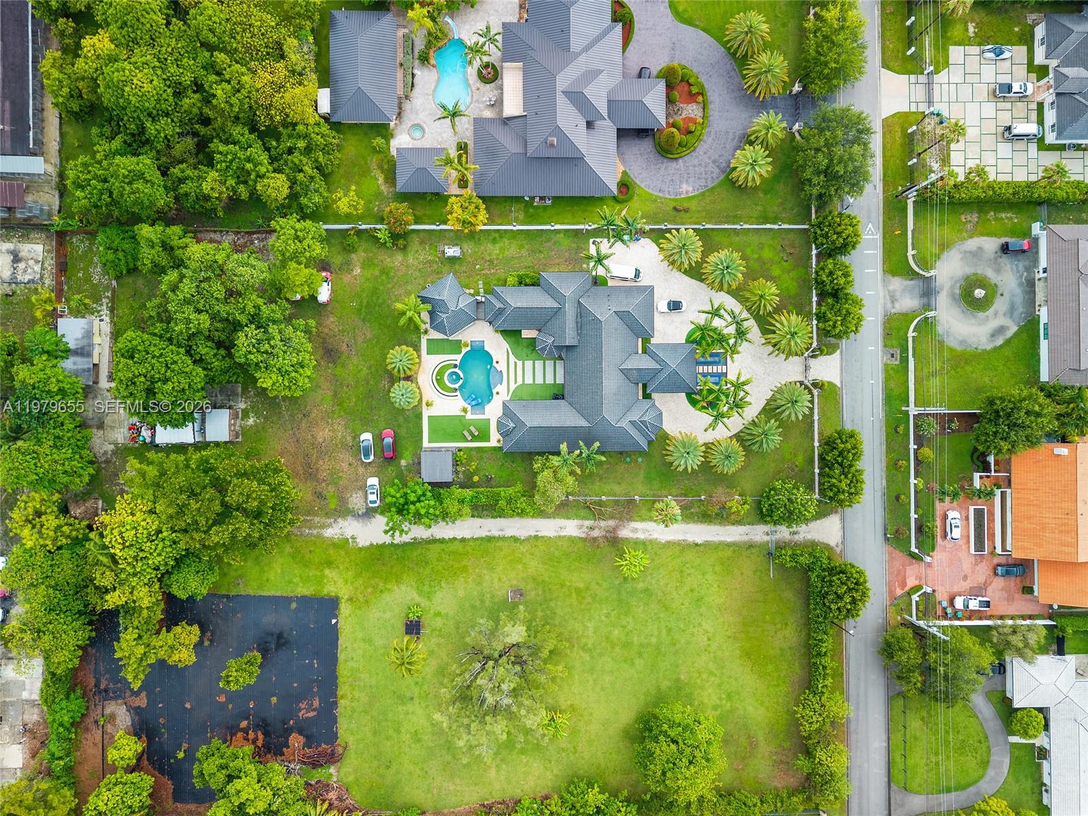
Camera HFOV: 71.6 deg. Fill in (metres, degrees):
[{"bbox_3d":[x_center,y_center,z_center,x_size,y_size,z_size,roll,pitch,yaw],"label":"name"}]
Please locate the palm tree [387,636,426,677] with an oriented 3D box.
[{"bbox_3d":[-20.846,37.737,114.891,5.846,4.800,6.310,0,90,-2],"label":"palm tree"}]

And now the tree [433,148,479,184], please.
[{"bbox_3d":[-13.446,-37.026,117.250,7.015,7.500,5.586,0,90,0],"label":"tree"}]

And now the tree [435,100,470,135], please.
[{"bbox_3d":[-13.197,-41.284,111.649,4.890,12.000,4.928,0,90,-2],"label":"tree"}]

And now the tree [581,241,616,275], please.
[{"bbox_3d":[7.868,-21.923,113.625,4.830,9.500,5.117,0,90,-2],"label":"tree"}]

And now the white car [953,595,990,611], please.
[{"bbox_3d":[68.163,31.107,120.070,5.600,1.860,1.980,2,90,0],"label":"white car"}]

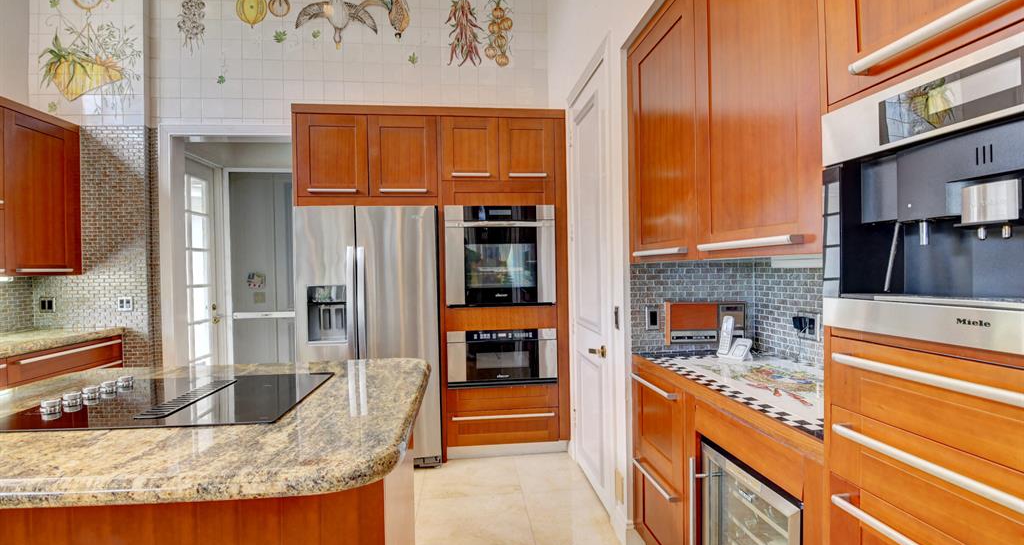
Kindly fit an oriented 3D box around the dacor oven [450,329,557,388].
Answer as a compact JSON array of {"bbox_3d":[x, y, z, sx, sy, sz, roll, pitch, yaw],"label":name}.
[{"bbox_3d":[-0.089,0.606,3.271,0.770,0.400,0.560,-1,1,-6],"label":"dacor oven"}]

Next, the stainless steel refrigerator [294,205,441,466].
[{"bbox_3d":[-0.985,0.449,3.169,0.910,1.776,0.780,-1,1,-6],"label":"stainless steel refrigerator"}]

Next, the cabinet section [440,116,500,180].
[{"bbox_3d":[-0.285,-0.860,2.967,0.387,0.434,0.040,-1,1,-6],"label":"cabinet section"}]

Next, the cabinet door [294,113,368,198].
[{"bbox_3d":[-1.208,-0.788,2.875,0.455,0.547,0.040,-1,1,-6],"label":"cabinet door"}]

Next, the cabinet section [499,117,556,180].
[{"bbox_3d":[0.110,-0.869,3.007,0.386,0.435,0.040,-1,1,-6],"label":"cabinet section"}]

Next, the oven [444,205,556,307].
[{"bbox_3d":[-0.104,-0.116,3.271,0.771,0.702,0.580,-1,1,-6],"label":"oven"}]

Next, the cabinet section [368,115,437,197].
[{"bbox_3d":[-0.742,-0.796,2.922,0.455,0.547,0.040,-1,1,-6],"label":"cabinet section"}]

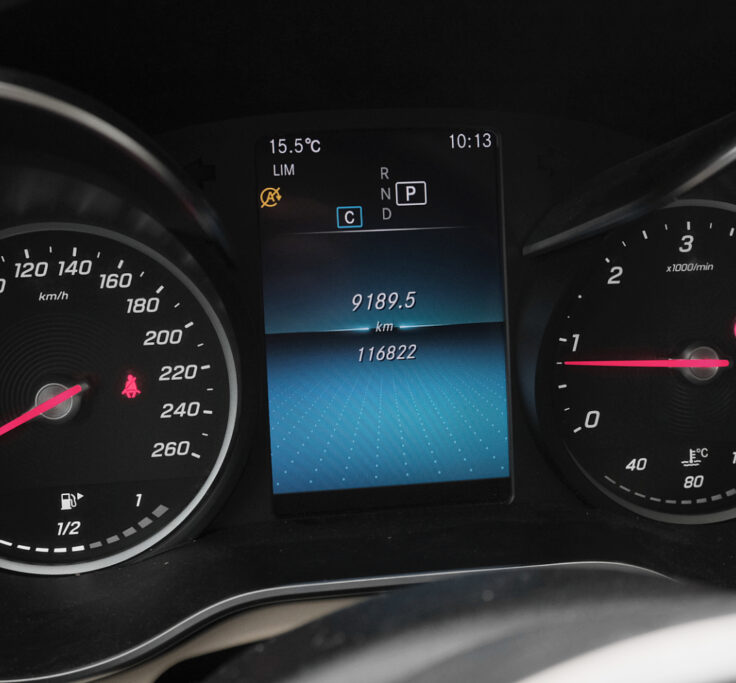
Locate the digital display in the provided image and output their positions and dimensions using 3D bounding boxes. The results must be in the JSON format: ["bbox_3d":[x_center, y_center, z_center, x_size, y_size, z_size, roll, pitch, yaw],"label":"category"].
[{"bbox_3d":[0.006,-0.006,0.351,0.077,0.122,0.010,-3,3,-9],"label":"digital display"}]

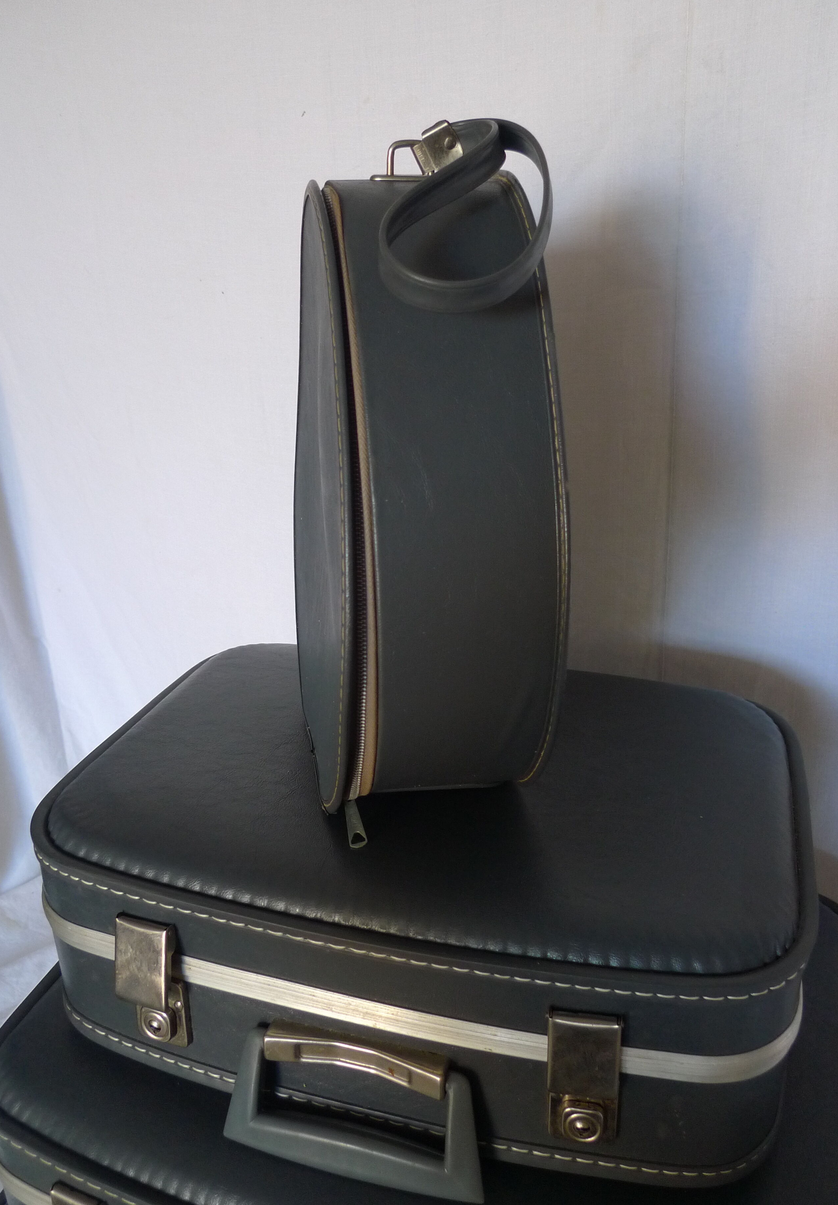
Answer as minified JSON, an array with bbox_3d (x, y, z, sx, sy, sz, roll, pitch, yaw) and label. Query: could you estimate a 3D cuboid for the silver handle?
[{"bbox_3d":[-0.031,0.236,0.459,0.129,0.053,0.029,5,9,16],"label":"silver handle"}]

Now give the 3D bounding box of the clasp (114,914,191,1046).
[{"bbox_3d":[-0.134,0.195,0.486,0.031,0.075,0.022,5,20,16],"label":"clasp"}]

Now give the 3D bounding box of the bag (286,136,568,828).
[{"bbox_3d":[-0.011,-0.068,0.529,0.098,0.350,0.291,-4,22,-10],"label":"bag"}]

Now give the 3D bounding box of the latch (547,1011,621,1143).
[{"bbox_3d":[0.073,0.214,0.430,0.031,0.073,0.014,4,23,13],"label":"latch"}]

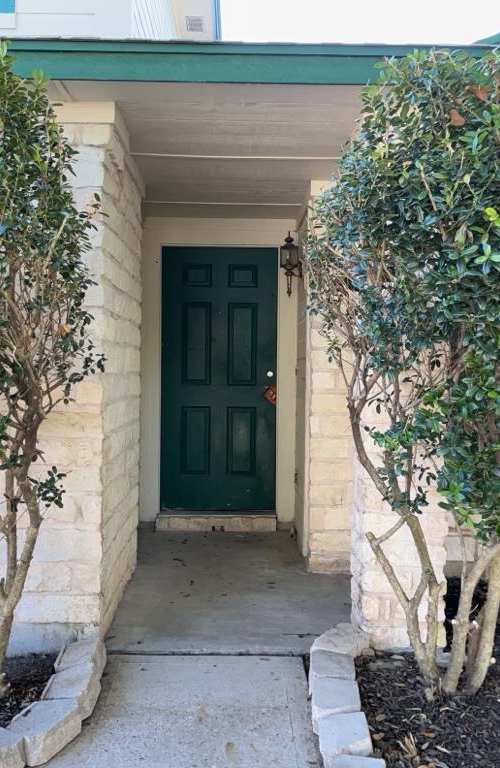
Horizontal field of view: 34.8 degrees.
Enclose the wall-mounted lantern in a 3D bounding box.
[{"bbox_3d":[0.299,-0.848,5.680,0.165,0.472,0.140,1,0,-3],"label":"wall-mounted lantern"}]

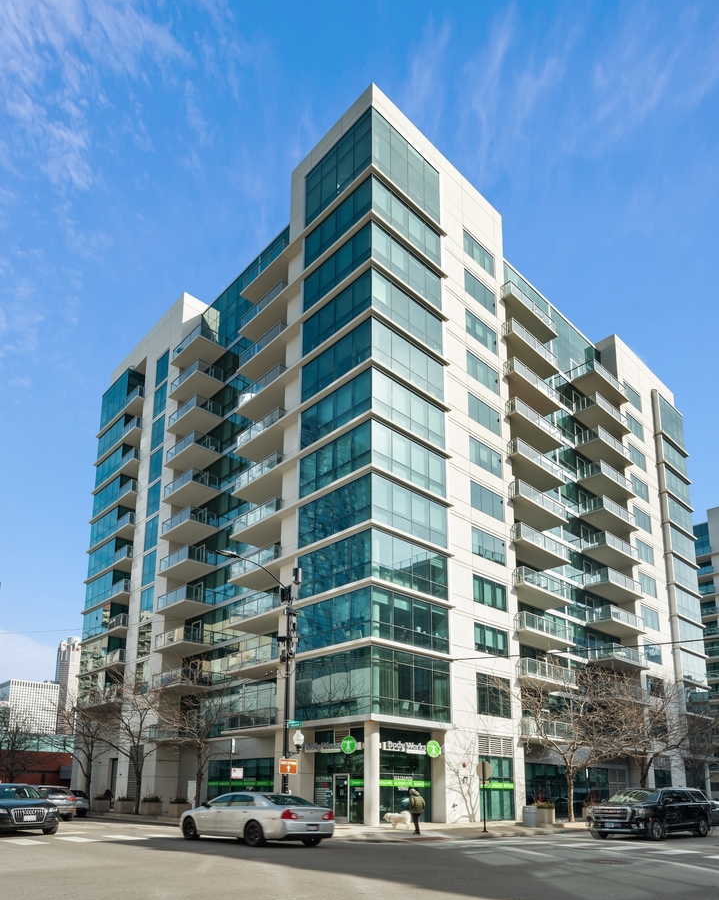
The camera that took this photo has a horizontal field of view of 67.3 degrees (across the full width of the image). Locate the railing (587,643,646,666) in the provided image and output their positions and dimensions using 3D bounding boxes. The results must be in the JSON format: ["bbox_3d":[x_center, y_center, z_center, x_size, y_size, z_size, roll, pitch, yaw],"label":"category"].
[{"bbox_3d":[22.198,17.825,46.159,6.338,1.100,2.000,25,-38,-35],"label":"railing"}]

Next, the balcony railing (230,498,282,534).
[{"bbox_3d":[-6.927,4.807,37.404,1.400,1.150,5.000,15,-21,-41],"label":"balcony railing"}]

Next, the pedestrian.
[{"bbox_3d":[2.237,14.218,21.272,0.500,1.680,0.580,-9,-18,28],"label":"pedestrian"}]

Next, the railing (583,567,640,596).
[{"bbox_3d":[22.201,11.888,47.022,6.193,1.100,2.000,25,-38,-35],"label":"railing"}]

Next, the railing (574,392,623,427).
[{"bbox_3d":[23.061,-3.421,51.617,5.900,1.150,2.200,15,-21,-41],"label":"railing"}]

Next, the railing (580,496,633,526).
[{"bbox_3d":[22.440,6.022,48.371,6.341,1.100,2.000,25,-38,-35],"label":"railing"}]

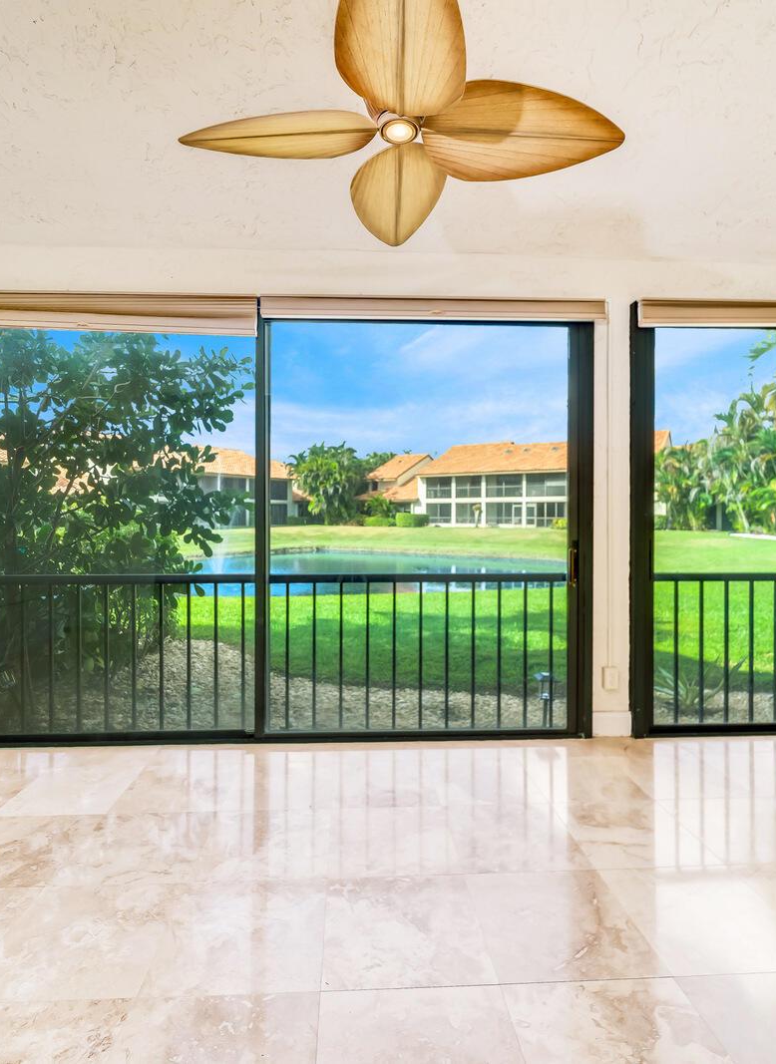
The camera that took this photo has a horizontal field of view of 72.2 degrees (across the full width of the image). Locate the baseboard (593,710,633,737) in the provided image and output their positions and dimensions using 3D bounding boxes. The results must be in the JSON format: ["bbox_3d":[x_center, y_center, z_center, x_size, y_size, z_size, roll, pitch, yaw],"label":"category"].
[{"bbox_3d":[1.264,1.088,3.001,0.230,0.145,0.020,0,0,-3],"label":"baseboard"}]

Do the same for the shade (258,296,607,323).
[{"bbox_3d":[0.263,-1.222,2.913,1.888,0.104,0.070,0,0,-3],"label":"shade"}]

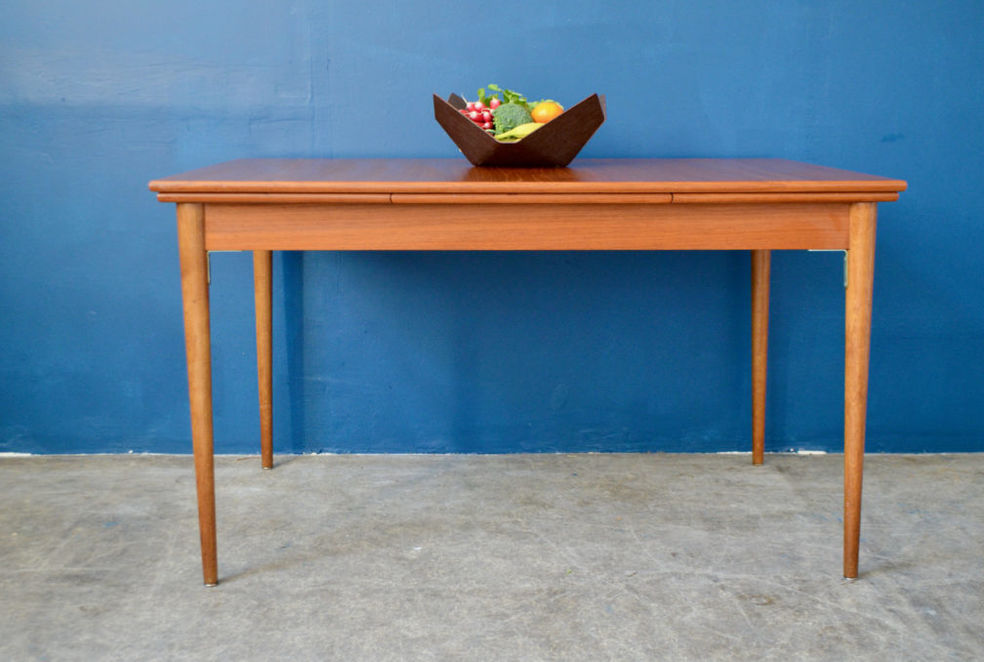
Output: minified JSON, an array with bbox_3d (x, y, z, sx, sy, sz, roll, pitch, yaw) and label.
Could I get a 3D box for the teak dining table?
[{"bbox_3d":[0.059,0.034,2.420,1.290,0.739,0.766,0,11,-2],"label":"teak dining table"}]

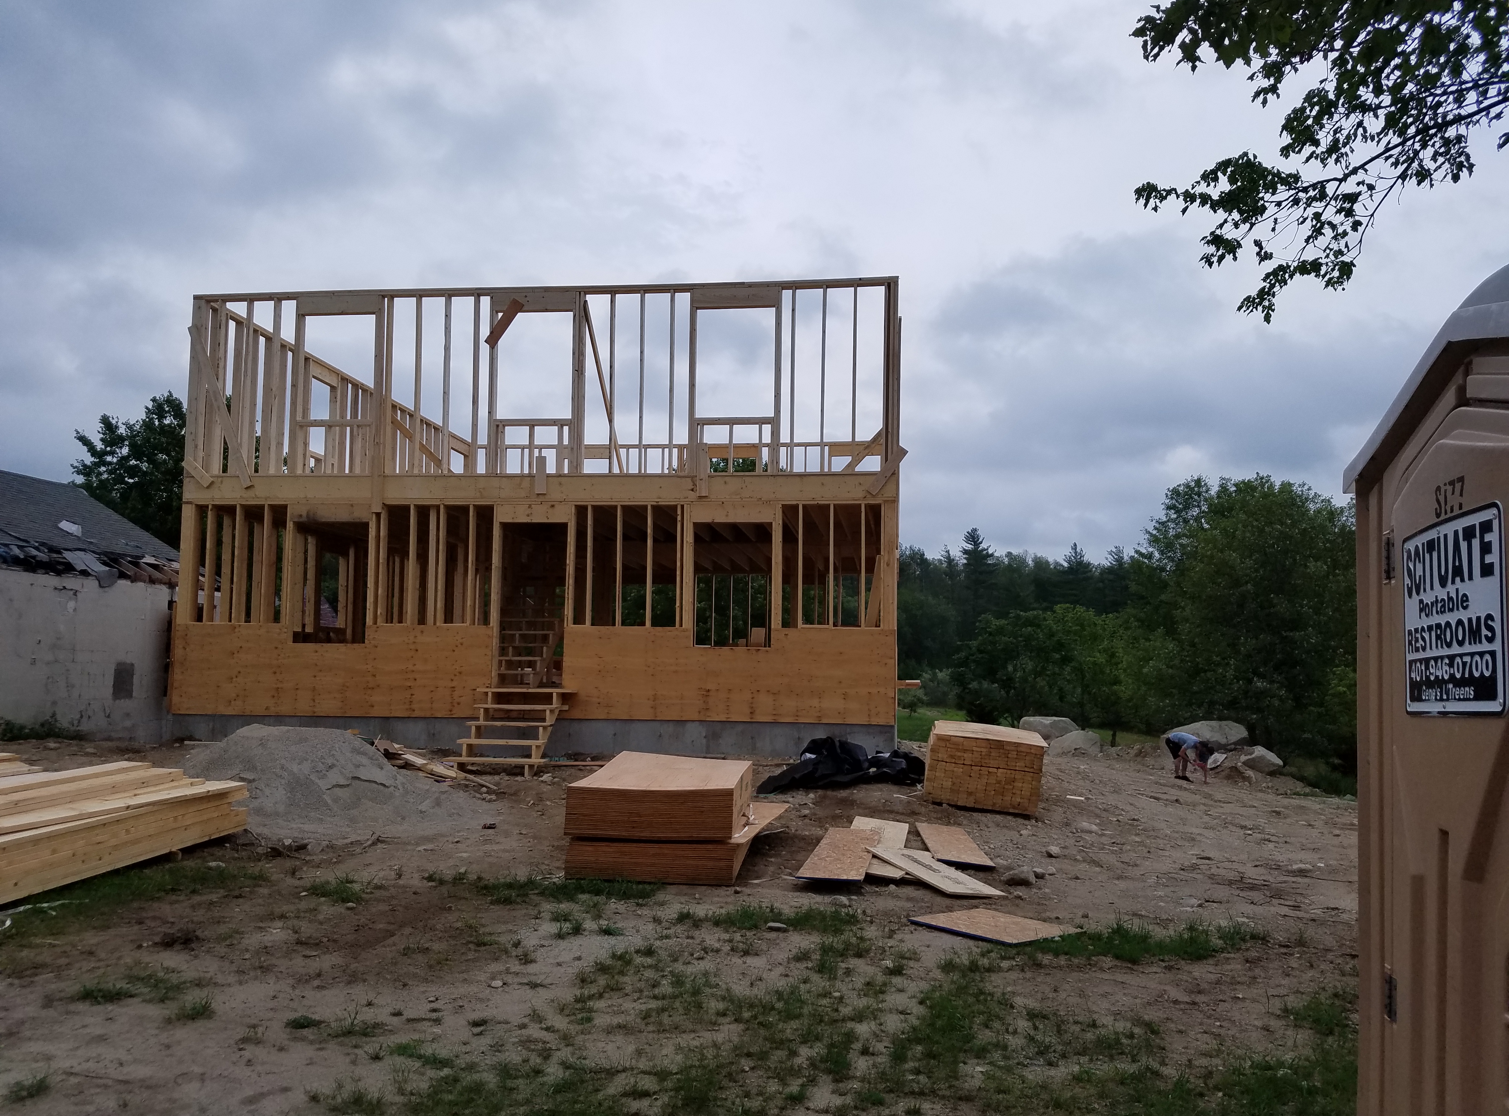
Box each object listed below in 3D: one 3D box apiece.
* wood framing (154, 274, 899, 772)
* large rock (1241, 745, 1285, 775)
[{"bbox_3d":[-2.520,-0.058,20.632,9.754,6.360,11.050,0,-5,5],"label":"wood framing"},{"bbox_3d":[11.118,4.424,24.800,0.900,0.580,0.780,-2,-6,24],"label":"large rock"}]

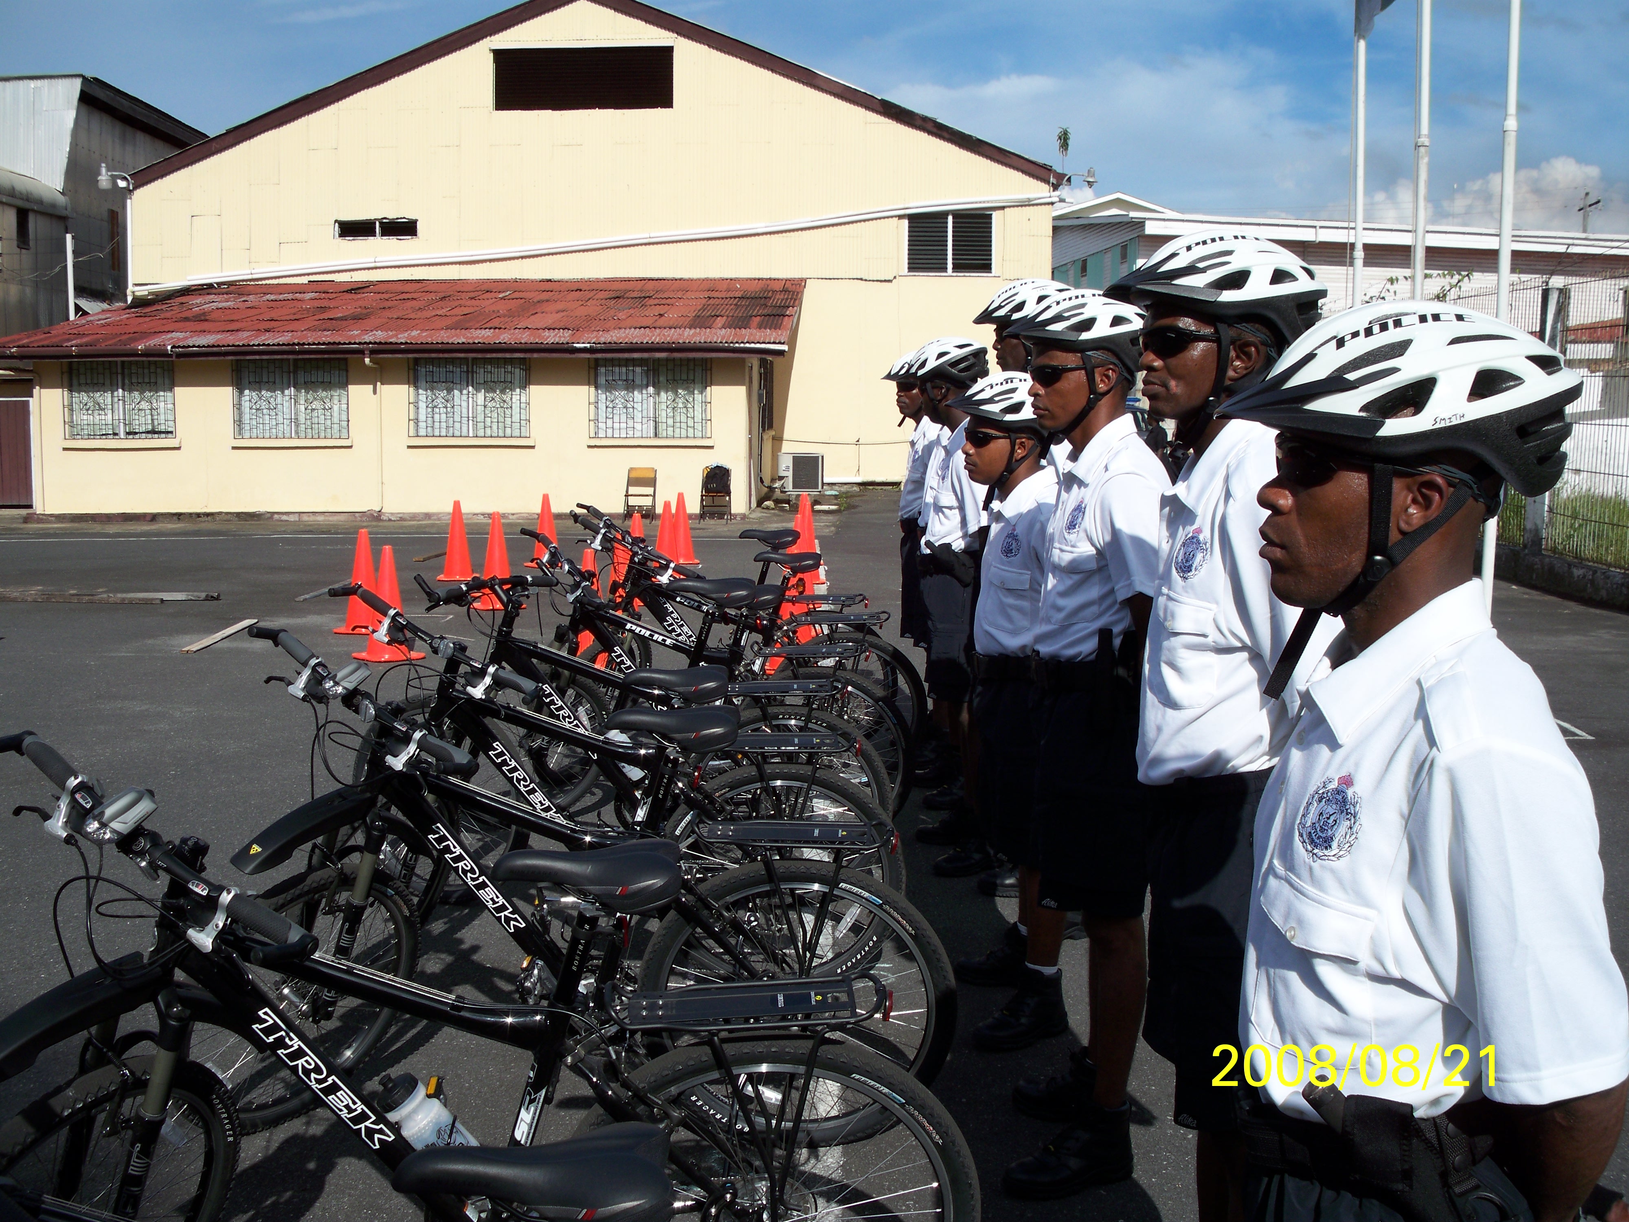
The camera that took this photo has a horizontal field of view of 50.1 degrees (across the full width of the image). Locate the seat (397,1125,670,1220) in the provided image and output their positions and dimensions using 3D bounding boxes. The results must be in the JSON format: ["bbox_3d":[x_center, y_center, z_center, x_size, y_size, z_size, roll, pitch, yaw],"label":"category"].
[{"bbox_3d":[-0.268,0.535,1.650,0.272,0.078,0.158,-1,16,-8],"label":"seat"}]

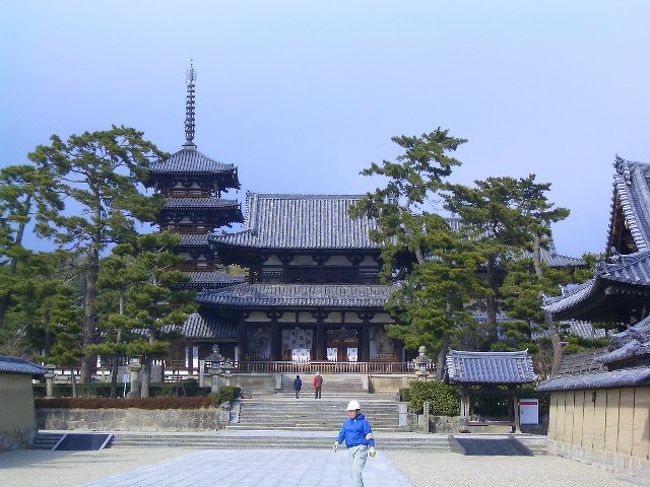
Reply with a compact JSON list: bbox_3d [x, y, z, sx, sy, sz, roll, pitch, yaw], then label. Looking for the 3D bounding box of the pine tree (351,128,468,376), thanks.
[{"bbox_3d":[4.684,1.081,77.000,6.900,14.810,6.500,0,-7,1],"label":"pine tree"}]

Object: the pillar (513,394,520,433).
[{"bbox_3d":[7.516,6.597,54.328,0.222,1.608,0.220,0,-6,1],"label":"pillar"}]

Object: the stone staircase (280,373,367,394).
[{"bbox_3d":[-0.148,10.398,103.201,6.300,1.500,2.400,0,-7,1],"label":"stone staircase"}]

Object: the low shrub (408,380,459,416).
[{"bbox_3d":[4.439,6.251,55.938,2.312,1.461,1.700,0,-6,1],"label":"low shrub"}]

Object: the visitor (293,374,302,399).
[{"bbox_3d":[-1.652,8.974,86.595,0.480,1.482,0.380,0,-6,1],"label":"visitor"}]

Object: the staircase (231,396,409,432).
[{"bbox_3d":[-0.310,6.958,56.526,7.083,1.300,3.400,0,-6,1],"label":"staircase"}]

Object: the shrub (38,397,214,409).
[{"bbox_3d":[-8.206,6.398,55.773,7.554,0.483,0.800,0,-6,1],"label":"shrub"}]

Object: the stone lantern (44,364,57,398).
[{"bbox_3d":[-13.819,6.955,70.000,0.600,1.702,0.600,0,-7,1],"label":"stone lantern"}]

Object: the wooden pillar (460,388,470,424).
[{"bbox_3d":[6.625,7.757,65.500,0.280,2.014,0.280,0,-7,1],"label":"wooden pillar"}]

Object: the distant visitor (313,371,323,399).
[{"bbox_3d":[-0.427,8.848,86.590,0.560,1.730,0.400,0,-6,1],"label":"distant visitor"}]

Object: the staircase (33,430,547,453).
[{"bbox_3d":[-1.278,7.158,50.001,18.300,0.575,1.500,0,-7,1],"label":"staircase"}]

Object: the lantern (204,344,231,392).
[{"bbox_3d":[-5.832,6.911,75.000,1.300,2.896,1.300,0,-7,1],"label":"lantern"}]

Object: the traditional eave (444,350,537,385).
[{"bbox_3d":[7.923,5.962,66.498,4.400,1.620,3.200,0,-7,1],"label":"traditional eave"}]

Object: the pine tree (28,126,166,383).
[{"bbox_3d":[-13.431,1.063,82.000,8.200,15.830,7.600,0,-7,1],"label":"pine tree"}]

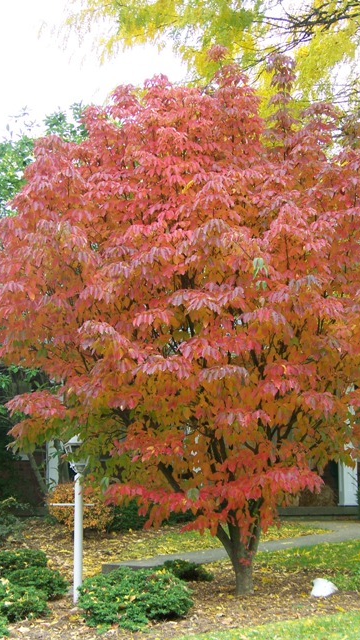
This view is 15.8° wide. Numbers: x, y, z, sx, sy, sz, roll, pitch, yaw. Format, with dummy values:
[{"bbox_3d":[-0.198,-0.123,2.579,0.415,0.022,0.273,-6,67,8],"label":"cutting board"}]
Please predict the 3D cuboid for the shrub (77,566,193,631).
[{"bbox_3d":[-0.425,2.547,12.100,1.080,0.500,1.000,0,-5,0],"label":"shrub"}]

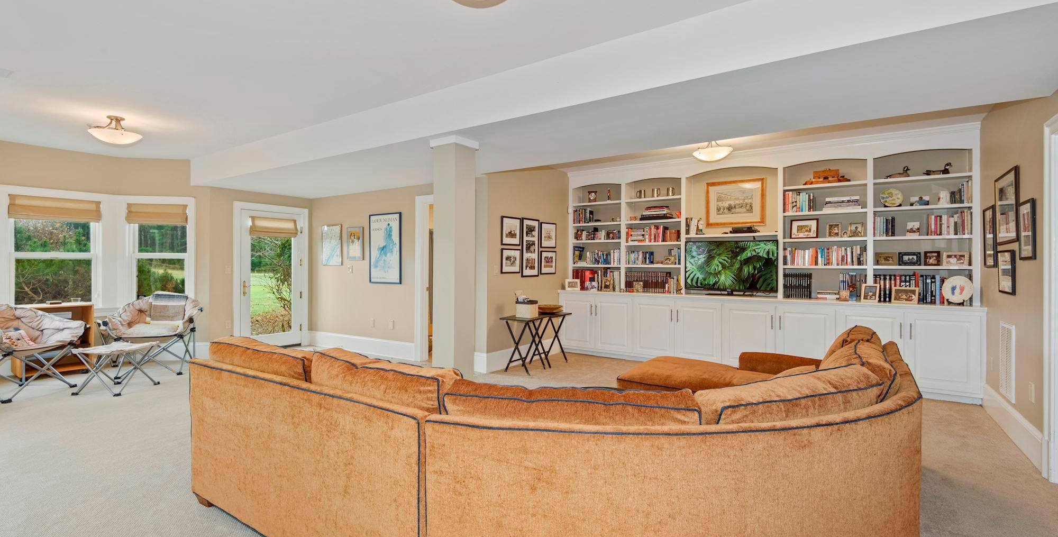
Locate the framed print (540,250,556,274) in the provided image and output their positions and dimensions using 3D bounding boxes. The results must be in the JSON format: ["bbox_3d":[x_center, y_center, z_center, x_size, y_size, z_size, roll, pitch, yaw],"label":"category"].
[{"bbox_3d":[0.289,-0.079,6.837,0.025,0.335,0.395,1,0,34],"label":"framed print"}]

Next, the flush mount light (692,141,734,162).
[{"bbox_3d":[1.977,-1.291,5.055,0.400,0.250,0.400,0,0,34],"label":"flush mount light"}]

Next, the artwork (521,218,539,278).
[{"bbox_3d":[0.016,-0.276,6.314,0.030,0.770,0.405,0,0,34],"label":"artwork"}]

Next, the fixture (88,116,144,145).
[{"bbox_3d":[-3.952,-1.320,4.505,0.400,0.250,0.400,0,0,34],"label":"fixture"}]

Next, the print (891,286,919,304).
[{"bbox_3d":[3.825,0.278,4.779,0.215,0.165,0.050,0,0,44],"label":"print"}]

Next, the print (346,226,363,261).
[{"bbox_3d":[-2.519,-0.358,6.829,0.345,0.475,0.030,0,0,34],"label":"print"}]

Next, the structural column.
[{"bbox_3d":[-0.659,0.093,4.088,0.295,2.380,0.280,1,0,34],"label":"structural column"}]

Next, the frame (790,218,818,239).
[{"bbox_3d":[3.222,-0.459,5.497,0.285,0.225,0.035,0,0,40],"label":"frame"}]

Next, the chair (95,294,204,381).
[{"bbox_3d":[-4.651,0.772,5.770,0.970,0.940,0.860,0,0,-23],"label":"chair"}]

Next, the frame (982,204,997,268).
[{"bbox_3d":[4.168,-0.271,4.259,0.025,0.535,0.385,1,0,34],"label":"frame"}]

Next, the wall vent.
[{"bbox_3d":[3.826,0.730,3.765,0.018,0.580,0.390,1,0,34],"label":"wall vent"}]

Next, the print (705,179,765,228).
[{"bbox_3d":[2.651,-0.837,6.043,0.700,0.587,0.030,0,0,34],"label":"print"}]

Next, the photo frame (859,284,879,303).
[{"bbox_3d":[3.572,0.264,4.925,0.050,0.195,0.155,0,0,-43],"label":"photo frame"}]

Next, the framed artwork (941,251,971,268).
[{"bbox_3d":[4.246,-0.093,4.681,0.195,0.147,0.040,1,0,34],"label":"framed artwork"}]

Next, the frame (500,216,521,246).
[{"bbox_3d":[-0.230,-0.475,6.070,0.025,0.365,0.380,1,0,34],"label":"frame"}]

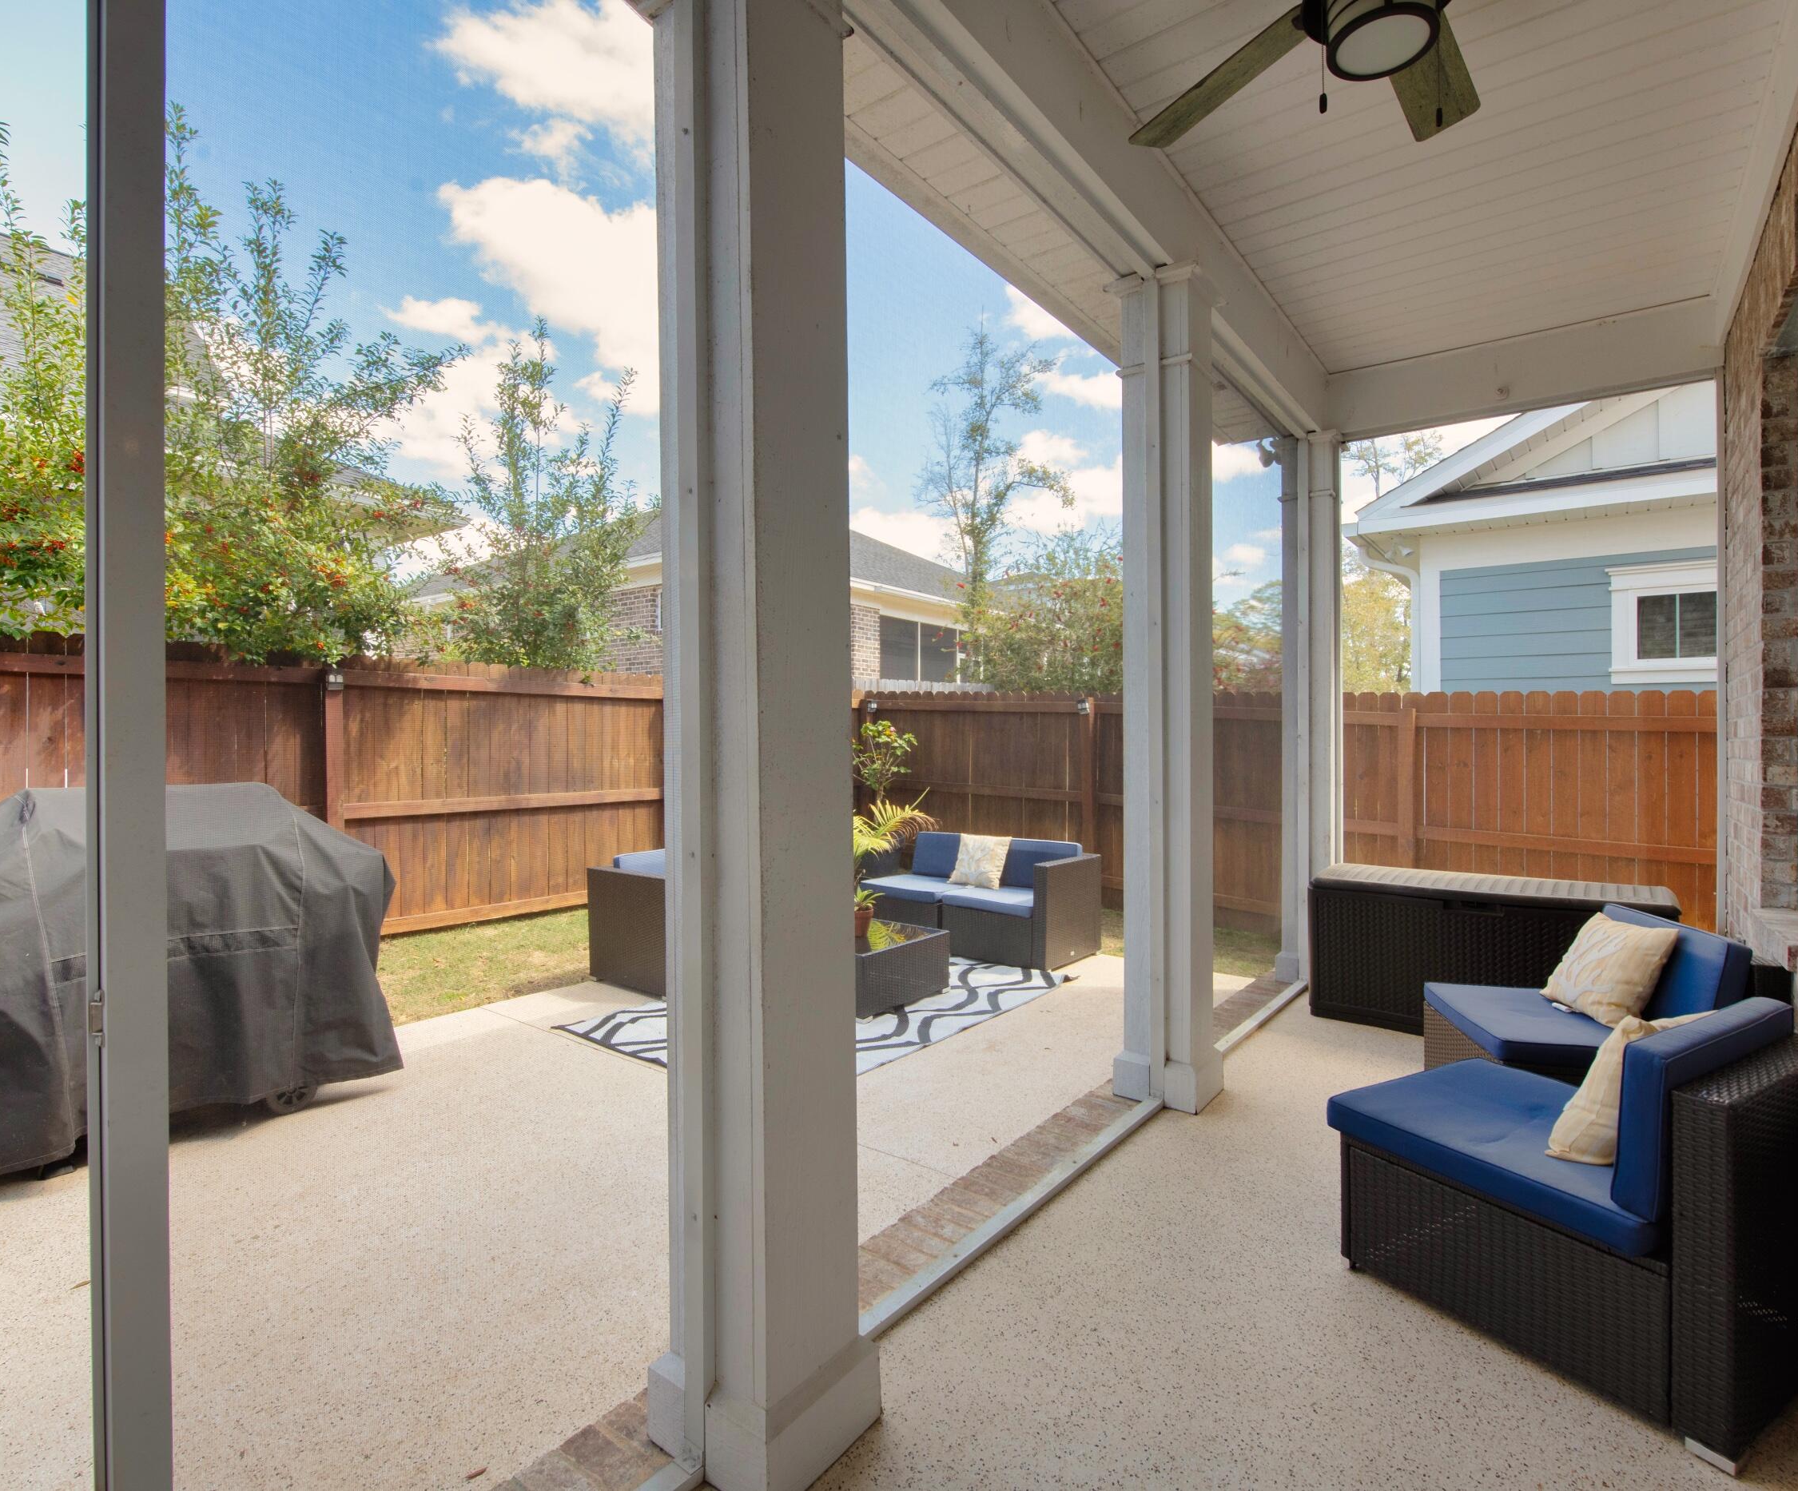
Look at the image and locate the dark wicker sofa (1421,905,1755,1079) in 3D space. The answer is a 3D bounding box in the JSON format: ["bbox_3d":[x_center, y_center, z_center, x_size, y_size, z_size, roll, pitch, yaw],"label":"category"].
[{"bbox_3d":[2.169,0.908,2.750,0.713,0.684,0.625,0,0,12],"label":"dark wicker sofa"}]

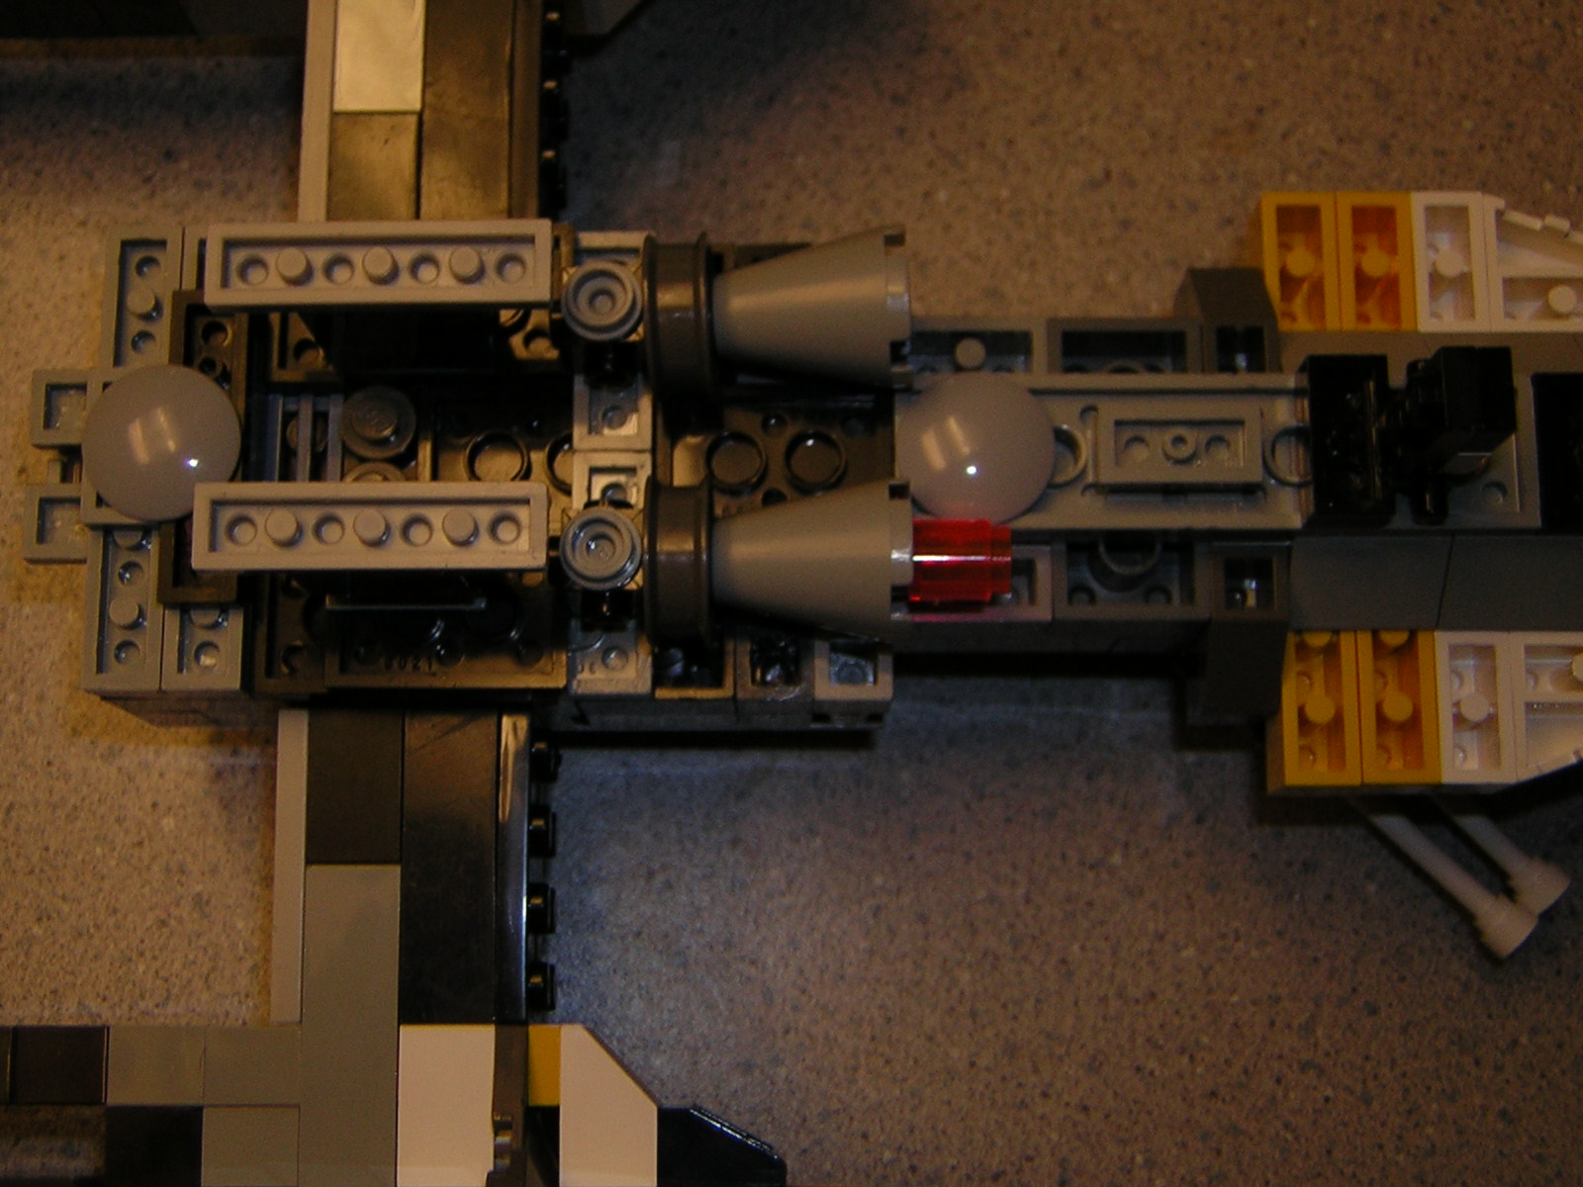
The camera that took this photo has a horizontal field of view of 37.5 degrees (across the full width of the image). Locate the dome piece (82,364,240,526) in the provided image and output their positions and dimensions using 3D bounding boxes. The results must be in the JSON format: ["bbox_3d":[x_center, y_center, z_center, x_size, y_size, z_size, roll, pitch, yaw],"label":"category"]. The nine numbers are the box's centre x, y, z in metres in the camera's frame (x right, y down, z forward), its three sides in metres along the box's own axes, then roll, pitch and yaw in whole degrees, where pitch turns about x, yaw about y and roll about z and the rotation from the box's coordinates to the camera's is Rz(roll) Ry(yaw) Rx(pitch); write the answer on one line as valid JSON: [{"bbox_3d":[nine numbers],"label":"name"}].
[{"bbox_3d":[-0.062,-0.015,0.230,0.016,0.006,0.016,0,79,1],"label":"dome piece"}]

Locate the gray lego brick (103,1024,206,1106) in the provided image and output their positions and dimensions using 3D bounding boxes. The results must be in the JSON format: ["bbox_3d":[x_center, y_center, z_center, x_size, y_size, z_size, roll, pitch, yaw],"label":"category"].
[{"bbox_3d":[-0.063,0.048,0.236,0.010,0.009,0.008,0,79,1],"label":"gray lego brick"}]

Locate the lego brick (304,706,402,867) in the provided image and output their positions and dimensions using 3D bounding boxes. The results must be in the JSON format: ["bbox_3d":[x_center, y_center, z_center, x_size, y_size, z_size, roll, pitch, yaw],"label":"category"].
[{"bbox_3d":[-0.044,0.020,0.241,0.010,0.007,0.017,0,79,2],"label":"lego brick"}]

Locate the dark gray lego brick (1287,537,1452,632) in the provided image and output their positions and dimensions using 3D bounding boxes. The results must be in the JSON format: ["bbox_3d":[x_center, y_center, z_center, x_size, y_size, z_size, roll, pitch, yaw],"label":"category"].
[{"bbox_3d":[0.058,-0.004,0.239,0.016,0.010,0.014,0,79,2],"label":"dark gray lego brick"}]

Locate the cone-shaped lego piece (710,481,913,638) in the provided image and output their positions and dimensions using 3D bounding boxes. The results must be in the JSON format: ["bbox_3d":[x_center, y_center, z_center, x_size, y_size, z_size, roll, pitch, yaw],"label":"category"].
[{"bbox_3d":[0.002,-0.003,0.225,0.019,0.016,0.016,0,79,1],"label":"cone-shaped lego piece"}]

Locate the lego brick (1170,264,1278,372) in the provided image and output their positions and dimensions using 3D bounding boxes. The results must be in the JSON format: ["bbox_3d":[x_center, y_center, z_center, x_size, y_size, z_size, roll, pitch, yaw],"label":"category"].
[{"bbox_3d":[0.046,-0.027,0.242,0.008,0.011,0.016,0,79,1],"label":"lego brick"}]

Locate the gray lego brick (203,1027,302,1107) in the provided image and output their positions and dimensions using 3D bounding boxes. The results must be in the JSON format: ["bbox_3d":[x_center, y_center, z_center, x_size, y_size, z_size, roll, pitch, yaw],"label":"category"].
[{"bbox_3d":[-0.053,0.048,0.236,0.010,0.009,0.008,0,79,1],"label":"gray lego brick"}]

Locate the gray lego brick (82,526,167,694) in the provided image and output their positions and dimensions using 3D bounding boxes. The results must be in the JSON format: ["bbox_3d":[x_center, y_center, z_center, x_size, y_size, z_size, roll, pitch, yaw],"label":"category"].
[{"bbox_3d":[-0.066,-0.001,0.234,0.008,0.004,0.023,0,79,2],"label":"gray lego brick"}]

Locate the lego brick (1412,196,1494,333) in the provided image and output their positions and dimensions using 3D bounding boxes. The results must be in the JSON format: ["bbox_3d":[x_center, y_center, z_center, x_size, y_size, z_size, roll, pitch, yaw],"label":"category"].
[{"bbox_3d":[0.071,-0.035,0.257,0.008,0.010,0.016,0,79,1],"label":"lego brick"}]

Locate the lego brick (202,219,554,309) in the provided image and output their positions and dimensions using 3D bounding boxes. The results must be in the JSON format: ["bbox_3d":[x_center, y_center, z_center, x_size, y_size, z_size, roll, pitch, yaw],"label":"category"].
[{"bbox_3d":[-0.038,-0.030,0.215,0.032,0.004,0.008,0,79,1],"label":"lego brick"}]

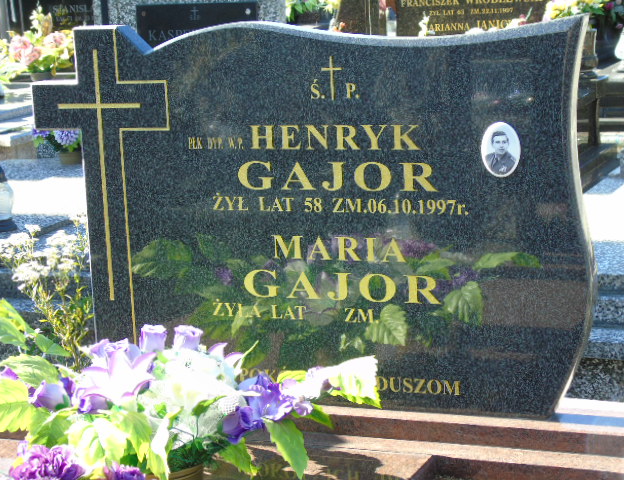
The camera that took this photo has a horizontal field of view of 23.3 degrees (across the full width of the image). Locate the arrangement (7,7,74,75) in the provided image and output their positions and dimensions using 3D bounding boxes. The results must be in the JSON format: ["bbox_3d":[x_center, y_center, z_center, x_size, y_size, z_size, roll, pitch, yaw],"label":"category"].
[{"bbox_3d":[-1.282,-0.940,7.200,0.320,0.340,0.280,1,15,21],"label":"arrangement"}]

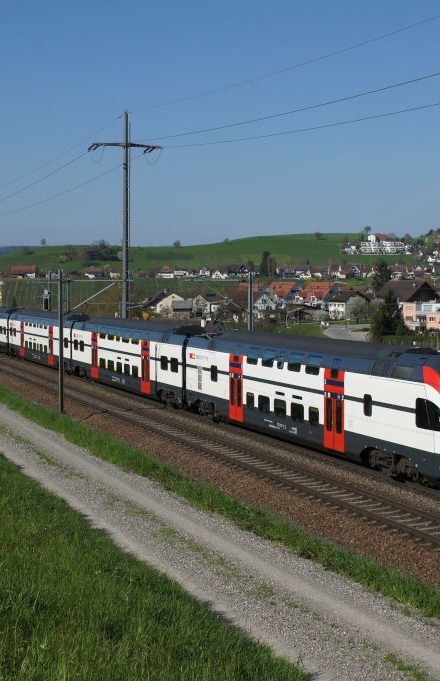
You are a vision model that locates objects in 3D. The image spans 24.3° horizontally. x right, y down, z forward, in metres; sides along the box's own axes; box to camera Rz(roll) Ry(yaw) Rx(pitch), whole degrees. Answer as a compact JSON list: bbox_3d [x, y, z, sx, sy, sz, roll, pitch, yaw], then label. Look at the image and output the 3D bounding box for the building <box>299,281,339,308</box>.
[{"bbox_3d":[38.699,-16.365,394.000,12.500,11.500,12.000,-2,4,-36],"label":"building"}]

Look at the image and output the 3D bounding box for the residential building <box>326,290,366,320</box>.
[{"bbox_3d":[46.969,-12.684,374.000,10.500,10.500,11.000,-2,4,-32],"label":"residential building"}]

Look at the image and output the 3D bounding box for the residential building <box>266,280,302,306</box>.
[{"bbox_3d":[25.862,-17.176,404.000,12.500,11.500,12.000,-2,4,-36],"label":"residential building"}]

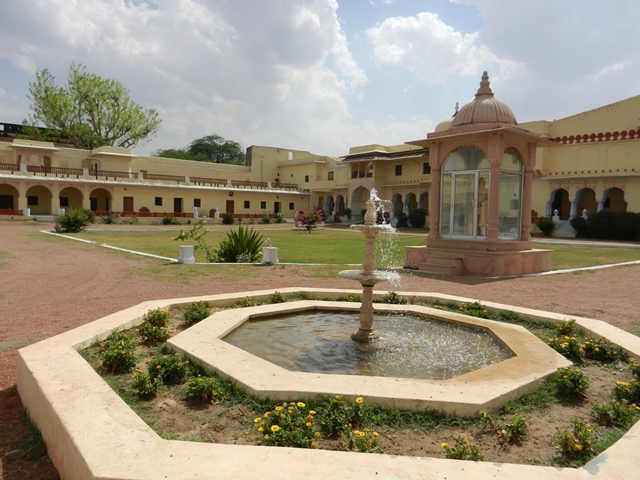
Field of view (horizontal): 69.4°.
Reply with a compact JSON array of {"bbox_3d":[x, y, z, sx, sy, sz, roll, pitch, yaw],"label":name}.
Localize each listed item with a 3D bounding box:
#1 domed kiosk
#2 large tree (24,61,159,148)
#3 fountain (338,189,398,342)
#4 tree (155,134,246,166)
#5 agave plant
[{"bbox_3d":[5.248,-2.251,15.200,3.629,6.444,3.483,-1,4,-40],"label":"domed kiosk"},{"bbox_3d":[-29.368,-12.483,59.564,15.500,20.428,14.500,0,3,-26],"label":"large tree"},{"bbox_3d":[0.519,0.276,5.198,0.630,1.637,0.630,1,3,6],"label":"fountain"},{"bbox_3d":[-19.281,-9.902,74.710,14.000,14.164,12.500,0,3,-15],"label":"tree"},{"bbox_3d":[-2.879,0.106,16.671,1.650,1.293,1.600,1,3,-10],"label":"agave plant"}]

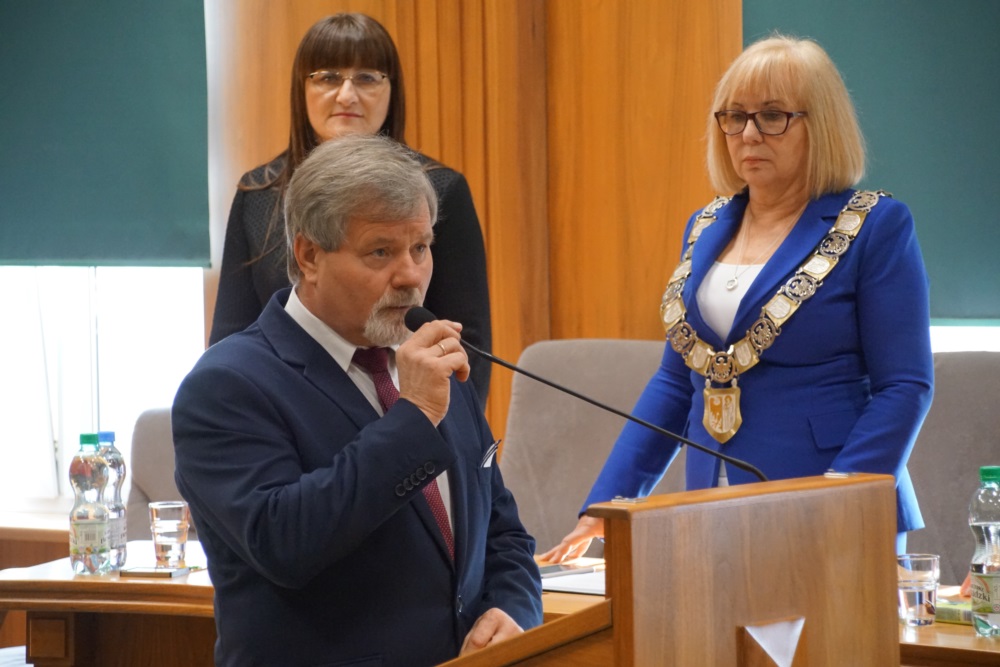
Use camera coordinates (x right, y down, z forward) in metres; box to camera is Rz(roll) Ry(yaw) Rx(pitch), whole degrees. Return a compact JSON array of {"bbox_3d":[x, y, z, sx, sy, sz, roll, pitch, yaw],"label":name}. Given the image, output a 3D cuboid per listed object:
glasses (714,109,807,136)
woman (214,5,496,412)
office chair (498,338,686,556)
[{"bbox_3d":[0.439,-0.339,5.991,0.140,0.043,0.143,2,5,31],"label":"glasses"},{"bbox_3d":[-0.253,0.269,6.519,0.490,1.650,0.310,-1,4,2],"label":"woman"},{"bbox_3d":[0.156,0.565,6.461,0.600,1.060,0.620,0,4,14],"label":"office chair"}]

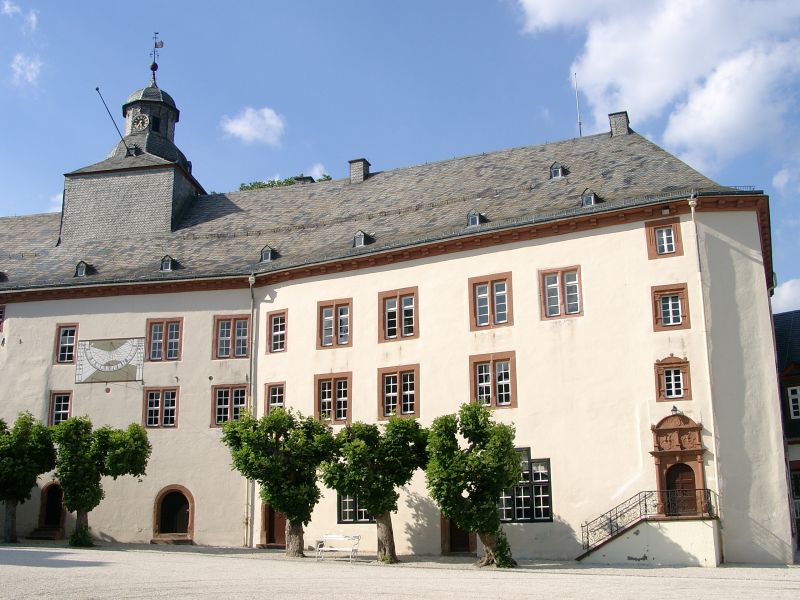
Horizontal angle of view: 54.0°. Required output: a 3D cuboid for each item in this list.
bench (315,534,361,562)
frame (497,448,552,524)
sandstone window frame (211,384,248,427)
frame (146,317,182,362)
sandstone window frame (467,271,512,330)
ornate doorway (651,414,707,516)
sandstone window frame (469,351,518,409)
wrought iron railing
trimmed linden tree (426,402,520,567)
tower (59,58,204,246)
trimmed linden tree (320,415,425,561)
[{"bbox_3d":[-2.456,9.916,31.394,1.600,0.940,0.650,-5,-13,22],"label":"bench"},{"bbox_3d":[4.820,7.236,30.713,2.279,2.831,0.220,-9,-17,27],"label":"frame"},{"bbox_3d":[-8.567,5.373,39.659,1.992,2.122,0.250,-3,-12,13],"label":"sandstone window frame"},{"bbox_3d":[-12.312,2.100,41.247,2.134,2.279,0.250,-3,-12,13],"label":"frame"},{"bbox_3d":[3.720,0.084,31.860,1.913,2.246,0.250,-8,-17,28],"label":"sandstone window frame"},{"bbox_3d":[9.578,5.648,26.939,1.845,3.353,0.600,-8,-17,28],"label":"ornate doorway"},{"bbox_3d":[3.700,3.208,31.074,1.991,2.235,0.250,-8,-17,28],"label":"sandstone window frame"},{"bbox_3d":[8.709,7.660,27.260,4.340,1.946,1.900,-9,-17,27],"label":"wrought iron railing"},{"bbox_3d":[2.439,5.998,25.843,3.108,5.259,2.953,-1,-15,0],"label":"trimmed linden tree"},{"bbox_3d":[-16.048,-9.400,50.913,7.300,13.342,7.100,-3,-12,10],"label":"tower"},{"bbox_3d":[-0.877,6.525,27.109,3.749,4.854,3.374,-9,-17,27],"label":"trimmed linden tree"}]

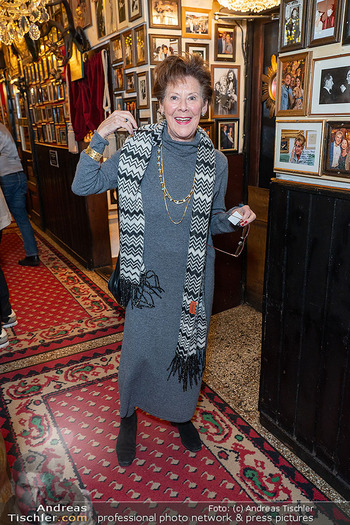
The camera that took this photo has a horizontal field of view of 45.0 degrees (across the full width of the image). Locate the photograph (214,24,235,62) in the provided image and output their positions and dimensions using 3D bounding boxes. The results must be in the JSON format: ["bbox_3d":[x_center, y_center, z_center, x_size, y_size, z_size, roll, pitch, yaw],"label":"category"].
[{"bbox_3d":[0.338,-1.499,2.893,0.171,0.224,0.022,-12,21,-27],"label":"photograph"}]

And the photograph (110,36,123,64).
[{"bbox_3d":[-0.406,-1.509,2.998,0.019,0.166,0.189,-11,20,-27],"label":"photograph"}]

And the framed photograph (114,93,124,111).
[{"bbox_3d":[-0.414,-1.185,3.201,0.022,0.169,0.177,-12,21,-27],"label":"framed photograph"}]

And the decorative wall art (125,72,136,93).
[{"bbox_3d":[-0.304,-1.257,2.961,0.022,0.127,0.162,-12,21,-27],"label":"decorative wall art"}]

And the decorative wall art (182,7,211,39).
[{"bbox_3d":[0.138,-1.558,2.757,0.228,0.176,0.022,-12,21,-27],"label":"decorative wall art"}]

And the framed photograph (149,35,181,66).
[{"bbox_3d":[-0.062,-1.357,2.704,0.225,0.173,0.022,-12,21,-27],"label":"framed photograph"}]

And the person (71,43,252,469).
[{"bbox_3d":[-0.048,0.077,1.709,0.680,1.650,0.410,-2,18,0],"label":"person"}]

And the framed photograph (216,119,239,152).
[{"bbox_3d":[0.375,-0.891,2.993,0.182,0.230,0.022,-11,20,-27],"label":"framed photograph"}]

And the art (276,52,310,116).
[{"bbox_3d":[0.463,-0.684,1.647,0.022,0.221,0.156,-11,20,-27],"label":"art"}]

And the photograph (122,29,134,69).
[{"bbox_3d":[-0.305,-1.421,2.839,0.019,0.217,0.159,-11,20,-27],"label":"photograph"}]

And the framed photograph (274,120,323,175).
[{"bbox_3d":[0.478,-0.445,1.631,0.022,0.196,0.246,-12,21,-27],"label":"framed photograph"}]

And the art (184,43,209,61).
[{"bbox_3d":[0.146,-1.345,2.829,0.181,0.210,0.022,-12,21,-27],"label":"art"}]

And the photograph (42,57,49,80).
[{"bbox_3d":[-1.456,-2.186,4.783,0.022,0.231,0.197,-11,20,-27],"label":"photograph"}]

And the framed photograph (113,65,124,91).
[{"bbox_3d":[-0.402,-1.329,3.059,0.019,0.161,0.197,-11,20,-27],"label":"framed photograph"}]

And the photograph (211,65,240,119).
[{"bbox_3d":[0.356,-1.206,2.995,0.238,0.344,0.022,-12,21,-27],"label":"photograph"}]

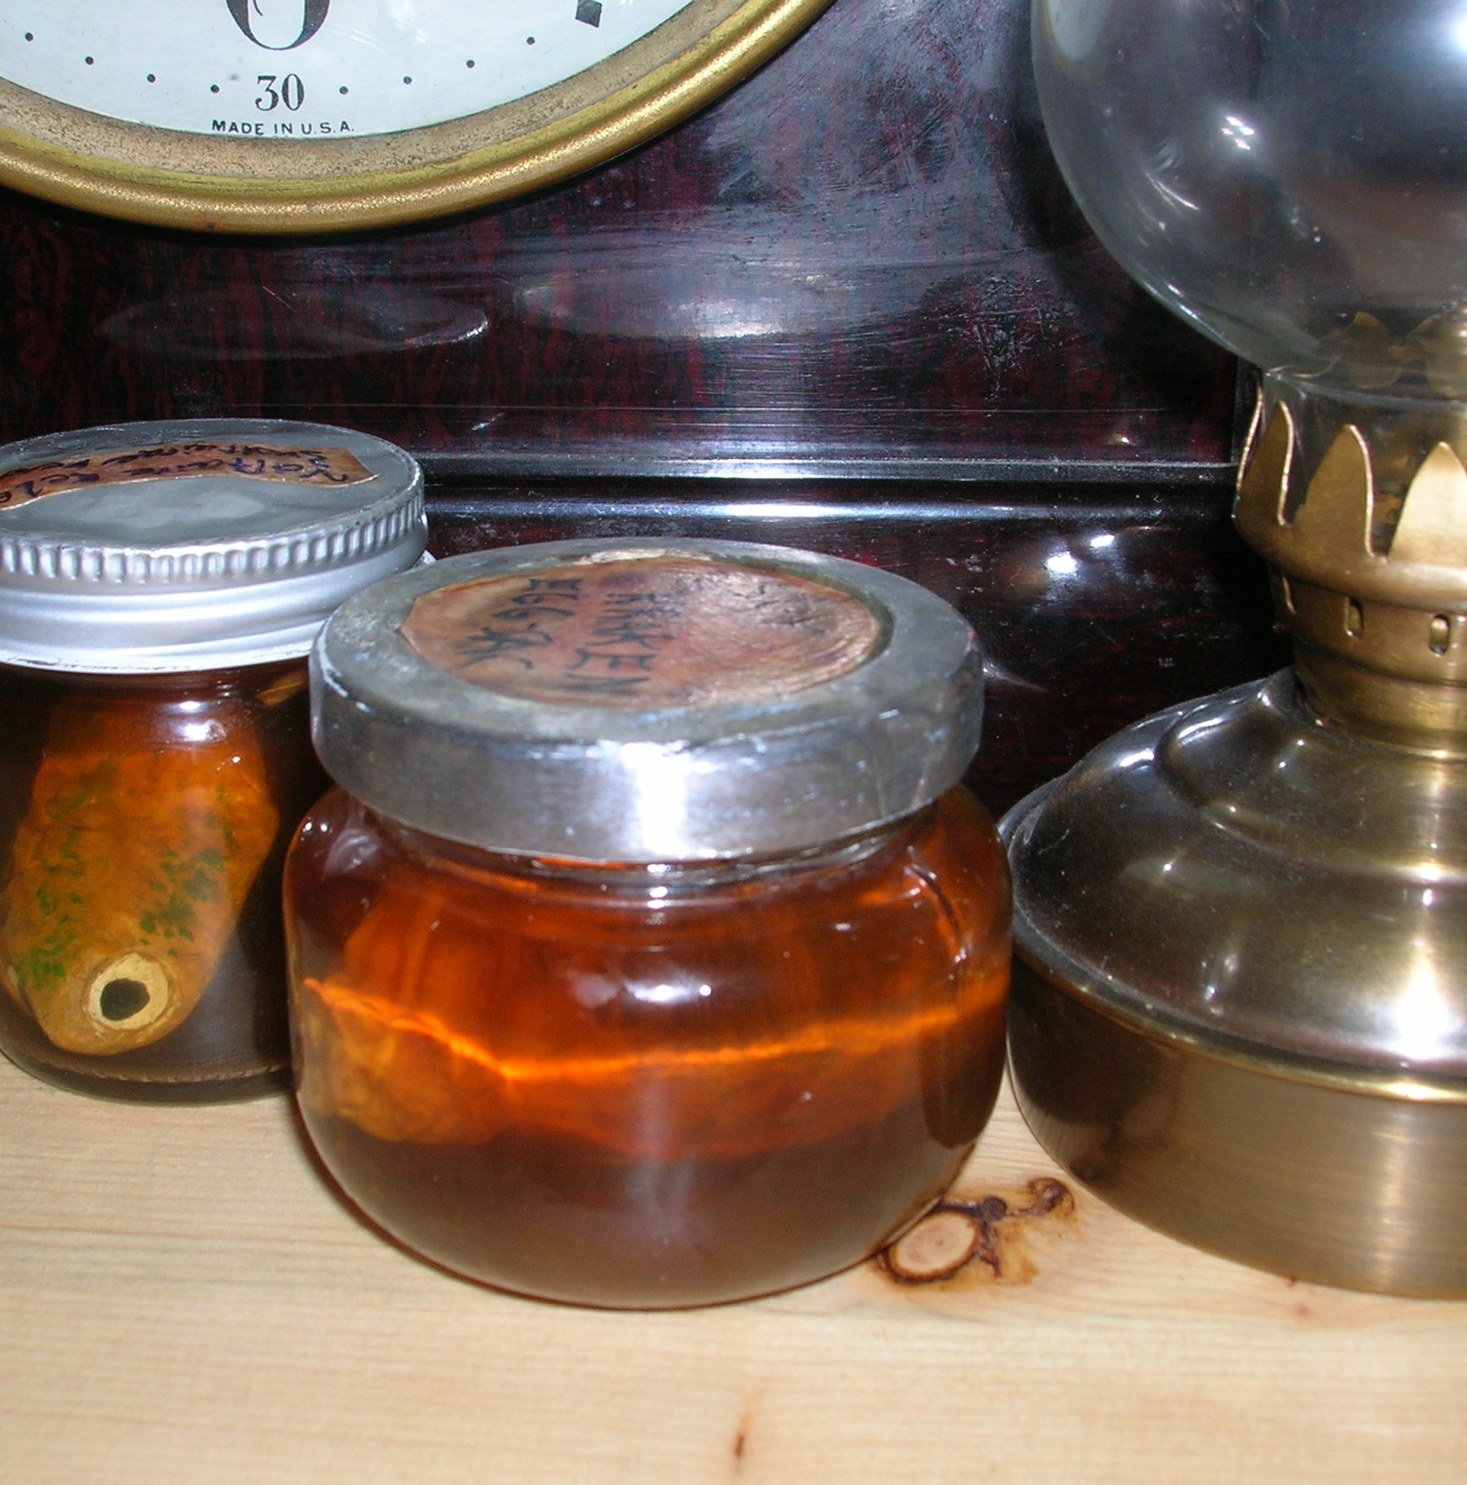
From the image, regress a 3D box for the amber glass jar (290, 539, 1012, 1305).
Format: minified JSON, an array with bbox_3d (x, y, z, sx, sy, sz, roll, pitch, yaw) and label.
[{"bbox_3d":[-0.007,0.015,0.227,0.062,0.052,0.062,0,21,0],"label":"amber glass jar"}]

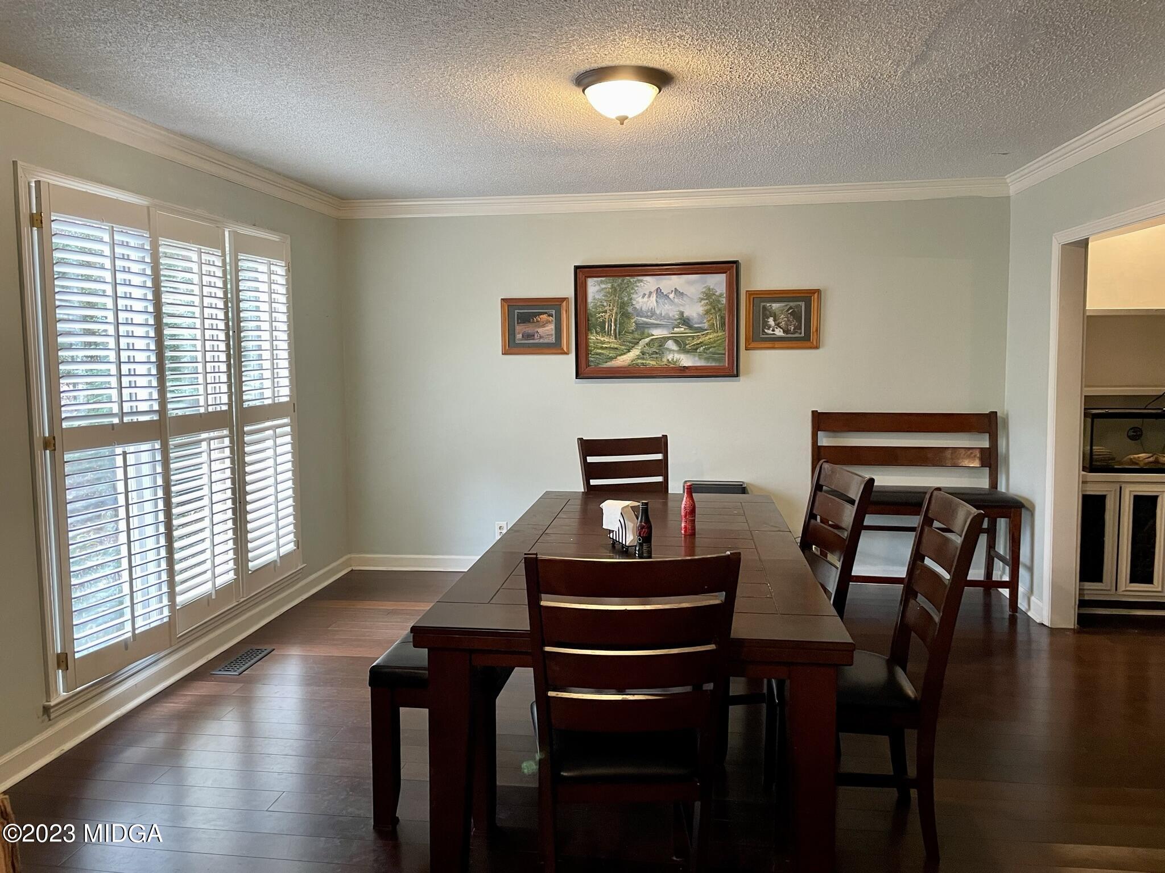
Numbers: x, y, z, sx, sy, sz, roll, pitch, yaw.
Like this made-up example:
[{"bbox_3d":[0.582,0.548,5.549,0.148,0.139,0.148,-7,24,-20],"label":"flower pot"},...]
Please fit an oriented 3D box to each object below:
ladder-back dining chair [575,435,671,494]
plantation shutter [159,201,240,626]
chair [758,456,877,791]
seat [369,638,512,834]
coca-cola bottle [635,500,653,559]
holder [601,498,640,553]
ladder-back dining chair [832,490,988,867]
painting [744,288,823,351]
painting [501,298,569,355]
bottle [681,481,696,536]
[{"bbox_3d":[0.259,0.540,4.159,0.470,1.030,0.560,-2,6,-8],"label":"ladder-back dining chair"},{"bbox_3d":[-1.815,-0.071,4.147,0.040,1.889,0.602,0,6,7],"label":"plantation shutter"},{"bbox_3d":[0.709,0.631,3.193,0.560,1.030,0.470,-1,6,2],"label":"chair"},{"bbox_3d":[-0.356,0.894,3.285,0.415,0.515,1.280,0,6,7],"label":"seat"},{"bbox_3d":[0.202,0.300,2.852,0.053,0.183,0.053,0,6,7],"label":"coca-cola bottle"},{"bbox_3d":[0.135,0.309,3.107,0.080,0.175,0.140,-3,6,-24],"label":"holder"},{"bbox_3d":[0.834,0.683,2.654,0.565,1.030,0.470,0,6,5],"label":"ladder-back dining chair"},{"bbox_3d":[1.228,-0.717,5.363,0.444,0.361,0.025,0,6,8],"label":"painting"},{"bbox_3d":[-0.294,-0.700,5.572,0.437,0.359,0.027,0,6,7],"label":"painting"},{"bbox_3d":[0.387,0.261,3.187,0.053,0.191,0.053,0,6,7],"label":"bottle"}]

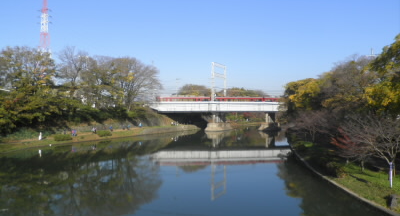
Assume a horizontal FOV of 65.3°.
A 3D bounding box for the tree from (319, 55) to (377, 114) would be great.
[{"bbox_3d":[22.200,-1.670,47.000,8.800,12.700,8.600,0,-1,0],"label":"tree"}]

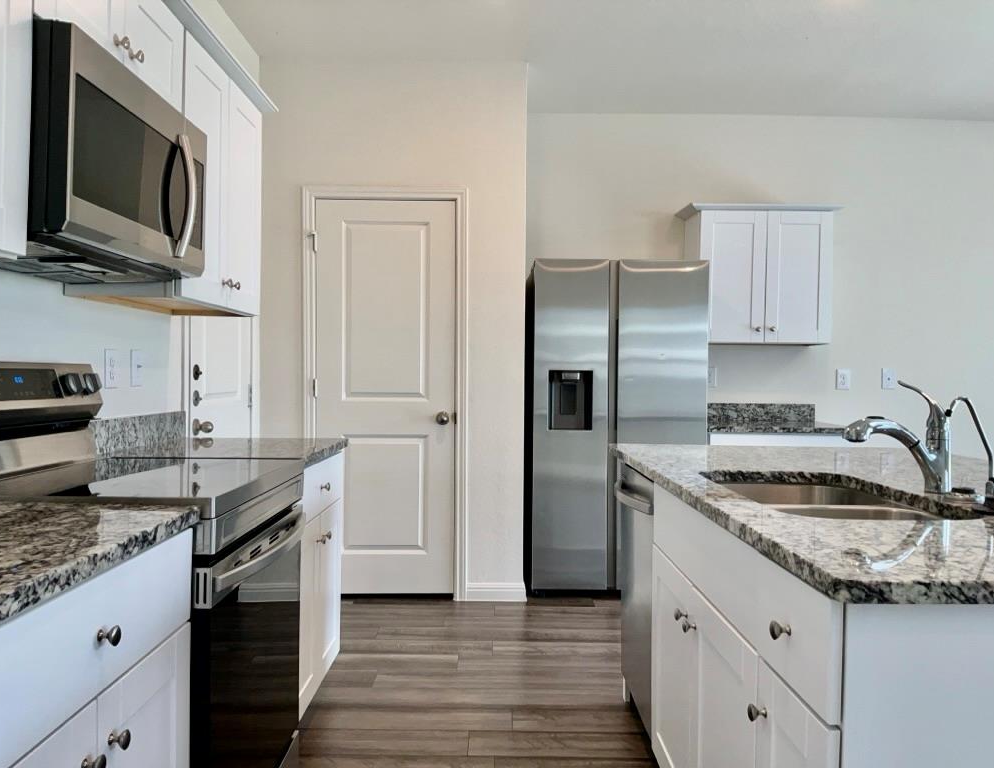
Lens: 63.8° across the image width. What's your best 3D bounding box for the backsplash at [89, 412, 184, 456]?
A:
[{"bbox_3d":[-1.190,0.158,2.658,0.022,0.102,0.733,1,0,0],"label":"backsplash"}]

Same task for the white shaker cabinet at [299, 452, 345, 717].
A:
[{"bbox_3d":[-0.891,0.662,2.659,0.620,0.832,0.690,1,0,0],"label":"white shaker cabinet"}]

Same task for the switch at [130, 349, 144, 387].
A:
[{"bbox_3d":[-1.194,-0.050,2.645,0.010,0.117,0.080,1,0,0],"label":"switch"}]

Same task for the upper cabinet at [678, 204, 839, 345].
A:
[{"bbox_3d":[1.530,-0.620,4.693,0.855,0.780,0.384,1,0,0],"label":"upper cabinet"}]

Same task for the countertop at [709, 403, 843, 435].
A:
[{"bbox_3d":[1.537,0.191,4.563,0.820,0.136,0.645,1,0,0],"label":"countertop"}]

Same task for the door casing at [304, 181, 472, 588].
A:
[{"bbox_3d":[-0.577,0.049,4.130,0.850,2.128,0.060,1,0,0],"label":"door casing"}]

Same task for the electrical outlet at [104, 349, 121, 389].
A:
[{"bbox_3d":[-1.194,-0.048,2.478,0.010,0.118,0.085,1,0,0],"label":"electrical outlet"}]

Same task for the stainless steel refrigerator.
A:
[{"bbox_3d":[0.646,0.237,4.494,0.905,1.772,0.715,1,0,0],"label":"stainless steel refrigerator"}]

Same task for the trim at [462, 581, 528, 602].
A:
[{"bbox_3d":[-0.003,1.072,4.119,0.313,0.093,0.018,1,0,0],"label":"trim"}]

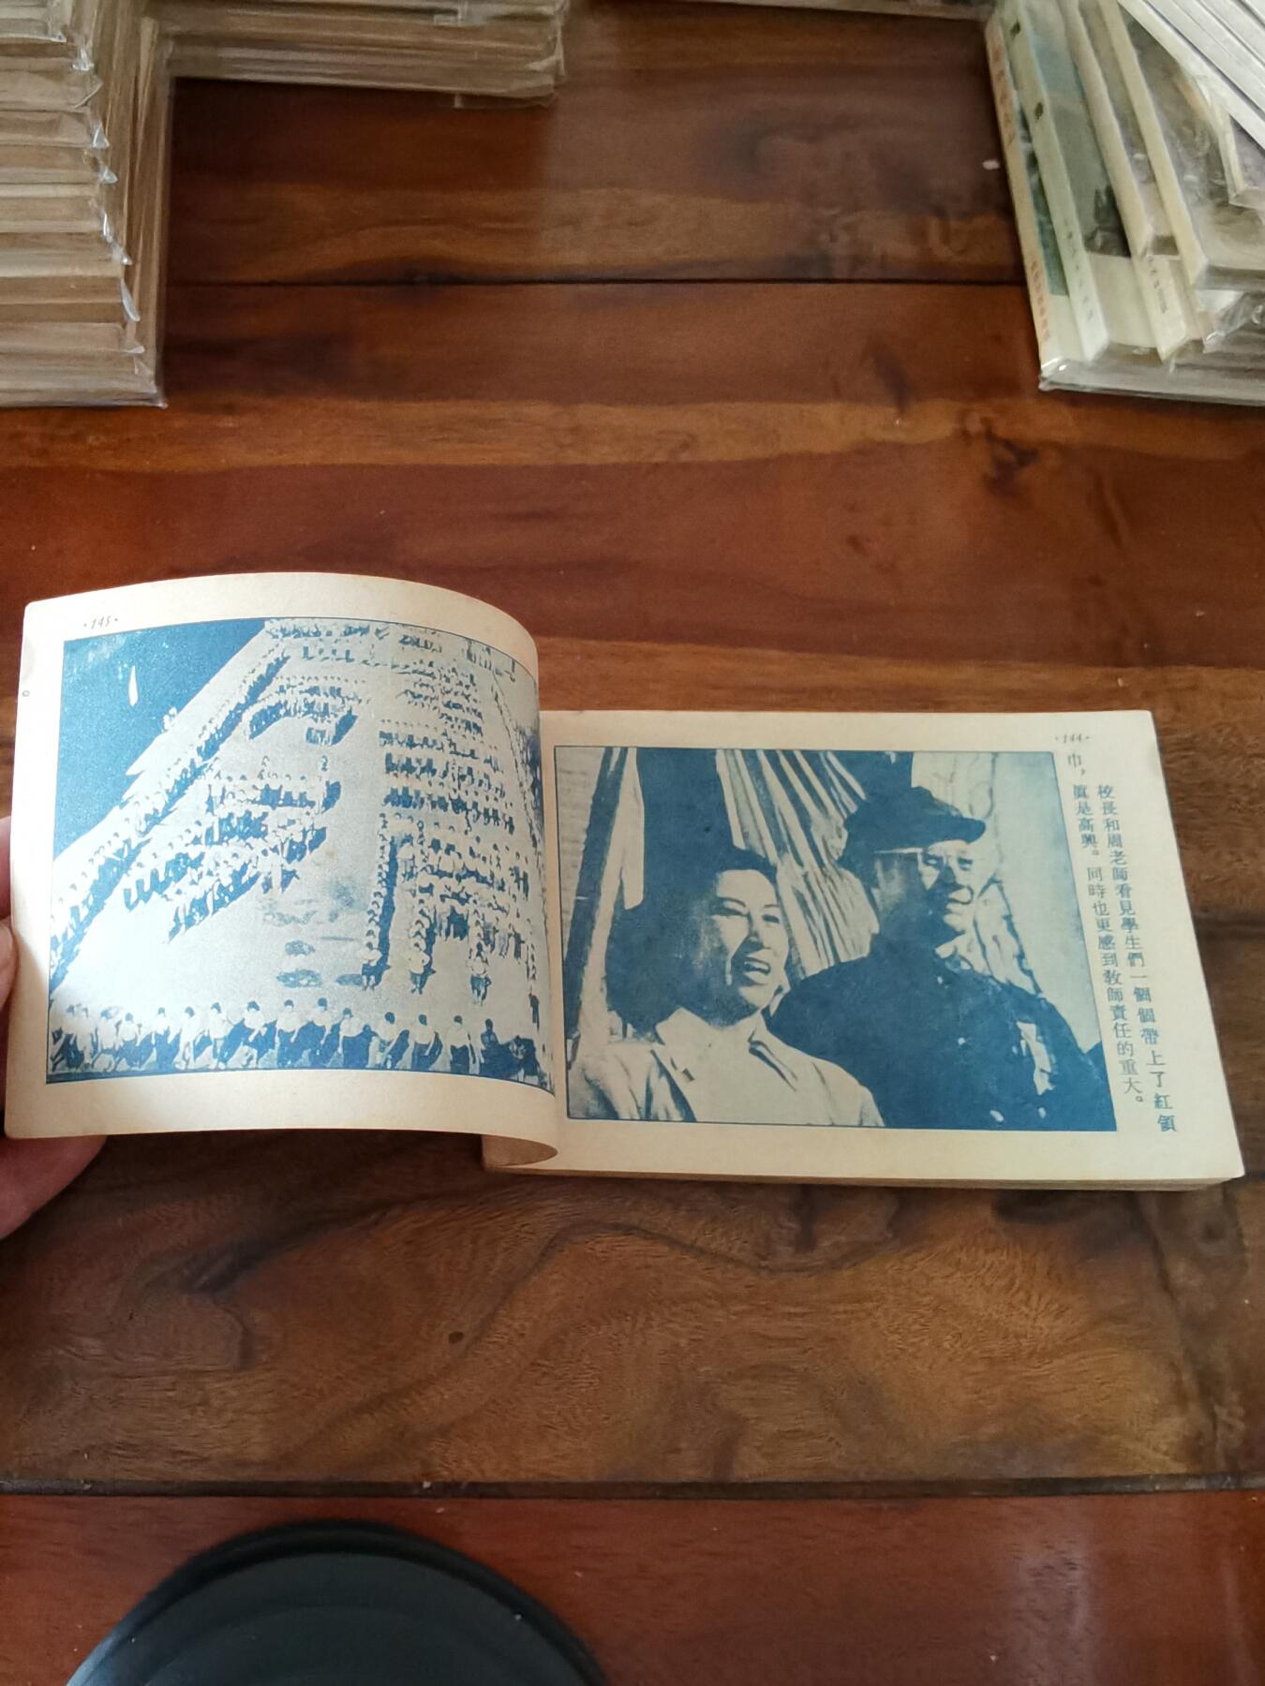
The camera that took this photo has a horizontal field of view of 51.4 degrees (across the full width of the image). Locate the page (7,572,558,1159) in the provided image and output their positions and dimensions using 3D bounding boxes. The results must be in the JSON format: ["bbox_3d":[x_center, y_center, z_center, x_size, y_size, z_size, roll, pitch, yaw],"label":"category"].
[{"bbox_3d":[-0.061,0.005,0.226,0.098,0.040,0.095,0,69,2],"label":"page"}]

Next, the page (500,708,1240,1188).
[{"bbox_3d":[0.040,0.016,0.246,0.127,0.008,0.093,0,61,2],"label":"page"}]

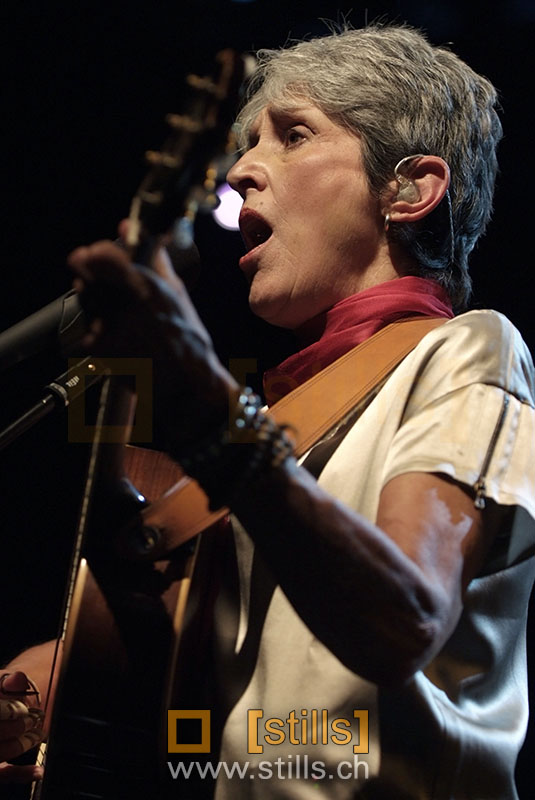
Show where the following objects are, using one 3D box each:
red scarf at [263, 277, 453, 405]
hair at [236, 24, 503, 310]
[{"bbox_3d":[0.067,-0.044,2.680,0.165,0.120,0.150,7,-14,-29],"label":"red scarf"},{"bbox_3d":[0.091,-0.199,2.920,0.217,0.228,0.178,23,-17,-29],"label":"hair"}]

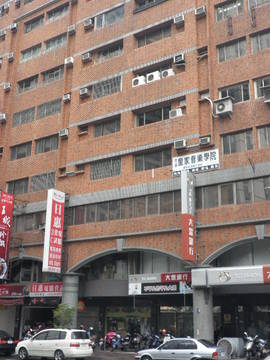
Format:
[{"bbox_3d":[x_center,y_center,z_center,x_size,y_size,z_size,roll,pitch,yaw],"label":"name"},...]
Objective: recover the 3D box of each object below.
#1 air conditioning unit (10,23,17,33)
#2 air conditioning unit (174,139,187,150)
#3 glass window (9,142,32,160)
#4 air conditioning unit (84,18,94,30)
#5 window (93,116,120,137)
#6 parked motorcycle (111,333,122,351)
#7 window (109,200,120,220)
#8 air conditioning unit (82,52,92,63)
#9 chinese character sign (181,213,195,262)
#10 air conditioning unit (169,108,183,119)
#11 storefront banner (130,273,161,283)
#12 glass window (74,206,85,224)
[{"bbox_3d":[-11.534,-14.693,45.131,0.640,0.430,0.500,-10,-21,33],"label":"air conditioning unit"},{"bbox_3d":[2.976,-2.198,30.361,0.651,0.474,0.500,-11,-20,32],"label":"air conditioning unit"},{"bbox_3d":[-9.864,-2.501,40.586,2.722,1.328,0.120,-10,-20,33],"label":"glass window"},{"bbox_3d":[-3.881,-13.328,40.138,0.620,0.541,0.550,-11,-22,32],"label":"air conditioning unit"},{"bbox_3d":[-2.026,-3.880,34.783,2.412,1.133,0.120,-11,-20,32],"label":"window"},{"bbox_3d":[-0.876,10.143,29.306,0.680,1.100,1.800,-11,-22,32],"label":"parked motorcycle"},{"bbox_3d":[-1.404,2.198,33.294,1.021,1.428,0.100,-11,-22,32],"label":"window"},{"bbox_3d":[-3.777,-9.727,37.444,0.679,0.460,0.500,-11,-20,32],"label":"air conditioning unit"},{"bbox_3d":[3.170,3.408,27.703,0.394,2.697,0.770,-11,-20,32],"label":"chinese character sign"},{"bbox_3d":[2.770,-4.389,31.610,0.800,0.560,0.300,-10,-21,33],"label":"air conditioning unit"},{"bbox_3d":[0.619,6.139,29.210,2.401,0.552,0.120,-11,-22,32],"label":"storefront banner"},{"bbox_3d":[-4.076,2.672,34.995,0.976,1.370,0.100,-11,-22,32],"label":"glass window"}]

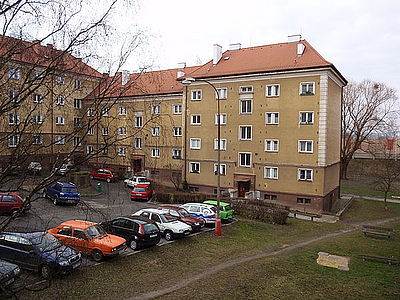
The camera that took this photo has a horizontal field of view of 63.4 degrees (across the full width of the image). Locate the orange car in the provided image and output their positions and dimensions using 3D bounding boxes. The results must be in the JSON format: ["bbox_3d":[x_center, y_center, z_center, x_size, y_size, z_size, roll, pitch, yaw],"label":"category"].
[{"bbox_3d":[-6.070,4.672,17.320,4.160,1.400,1.600,5,2,20],"label":"orange car"}]

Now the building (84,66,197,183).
[{"bbox_3d":[-6.847,-4.440,51.837,20.000,16.400,12.500,2,2,30],"label":"building"}]

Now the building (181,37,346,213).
[{"bbox_3d":[7.570,-3.552,38.813,17.200,18.200,11.000,2,3,31],"label":"building"}]

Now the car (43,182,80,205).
[{"bbox_3d":[-12.350,3.740,28.800,1.750,1.600,4.350,-1,3,-42],"label":"car"}]

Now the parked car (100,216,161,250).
[{"bbox_3d":[-4.330,4.880,19.550,3.920,1.450,1.690,2,3,34],"label":"parked car"}]

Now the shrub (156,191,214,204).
[{"bbox_3d":[-1.337,4.732,31.432,5.800,0.950,0.900,1,1,3],"label":"shrub"}]

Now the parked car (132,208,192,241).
[{"bbox_3d":[-2.471,4.783,20.872,3.850,1.420,1.630,5,2,29],"label":"parked car"}]

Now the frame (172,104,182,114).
[{"bbox_3d":[-3.005,-5.382,42.541,1.420,1.280,0.150,2,2,30],"label":"frame"}]

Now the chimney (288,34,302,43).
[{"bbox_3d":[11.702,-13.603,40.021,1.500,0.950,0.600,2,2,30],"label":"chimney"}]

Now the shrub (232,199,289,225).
[{"bbox_3d":[4.907,5.014,26.117,4.500,1.100,1.400,2,3,31],"label":"shrub"}]

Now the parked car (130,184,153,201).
[{"bbox_3d":[-5.700,4.140,32.300,1.650,1.420,3.800,1,2,1],"label":"parked car"}]

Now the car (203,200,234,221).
[{"bbox_3d":[0.952,5.051,27.351,3.500,1.420,1.500,3,2,27],"label":"car"}]

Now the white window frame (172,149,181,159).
[{"bbox_3d":[-2.824,0.462,40.429,1.300,1.120,0.180,2,3,31],"label":"white window frame"}]

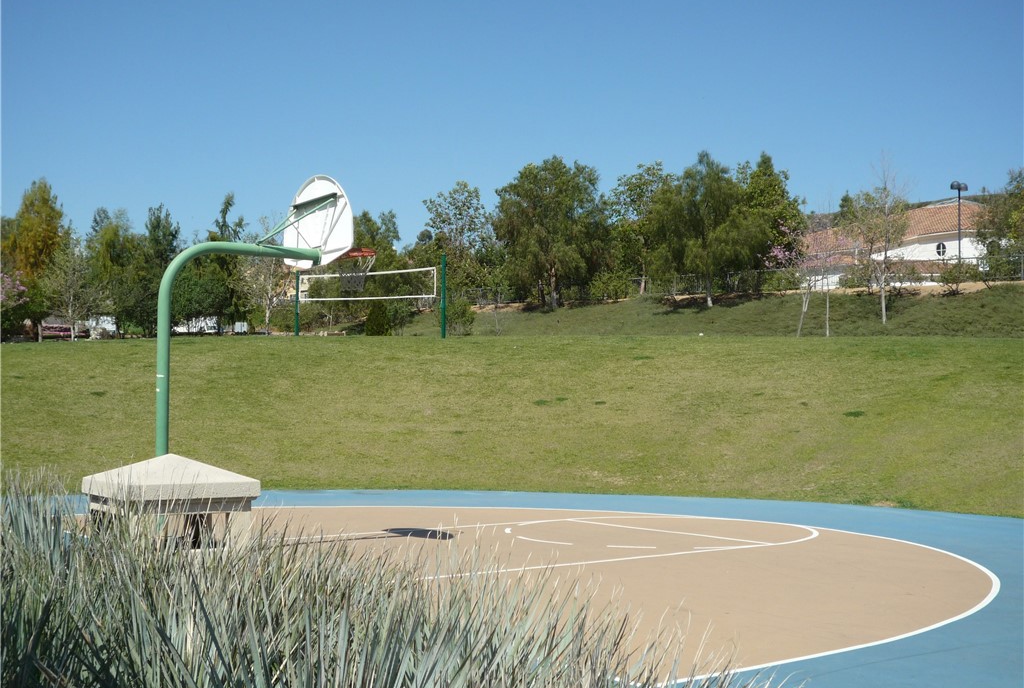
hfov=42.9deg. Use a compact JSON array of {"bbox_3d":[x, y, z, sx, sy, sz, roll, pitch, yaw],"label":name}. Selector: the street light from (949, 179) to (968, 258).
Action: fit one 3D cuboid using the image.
[{"bbox_3d":[28.431,-7.429,82.865,0.650,6.000,1.400,-1,-3,32],"label":"street light"}]

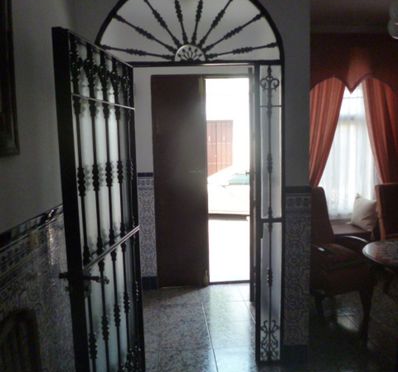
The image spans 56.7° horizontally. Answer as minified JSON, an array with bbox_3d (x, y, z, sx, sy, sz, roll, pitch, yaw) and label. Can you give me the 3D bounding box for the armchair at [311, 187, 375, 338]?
[{"bbox_3d":[1.206,0.585,3.136,0.550,1.120,0.550,2,7,32],"label":"armchair"}]

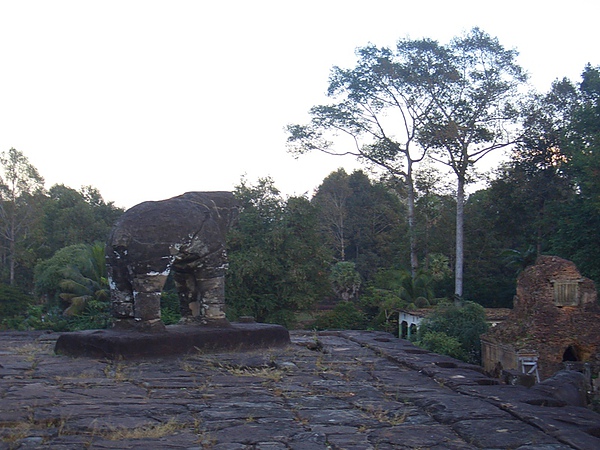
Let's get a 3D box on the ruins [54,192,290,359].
[{"bbox_3d":[-2.010,0.735,18.056,1.488,2.693,3.995,-2,-3,39],"label":"ruins"}]

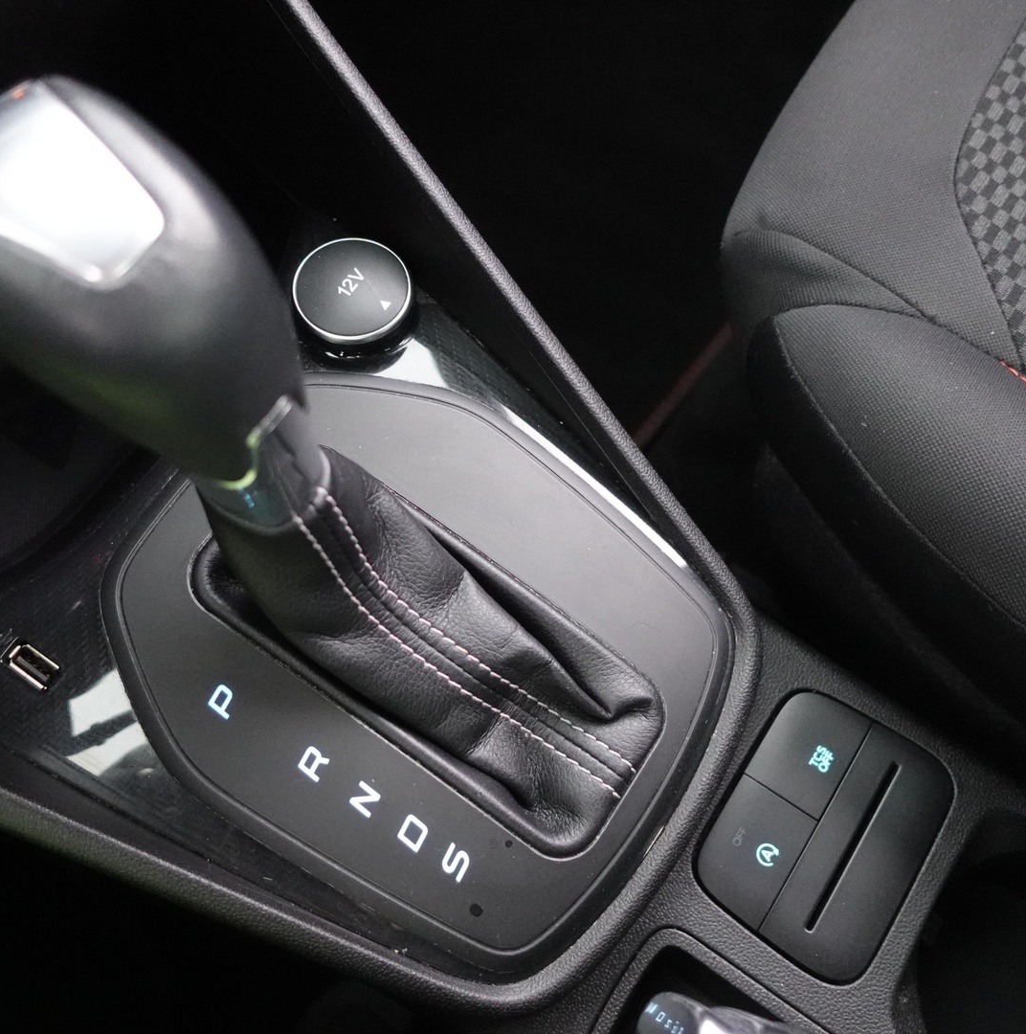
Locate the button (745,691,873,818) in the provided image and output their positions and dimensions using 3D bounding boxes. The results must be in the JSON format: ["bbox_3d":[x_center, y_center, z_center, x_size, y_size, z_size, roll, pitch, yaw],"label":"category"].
[{"bbox_3d":[0.080,0.063,0.282,0.023,0.009,0.033,35,72,10],"label":"button"}]

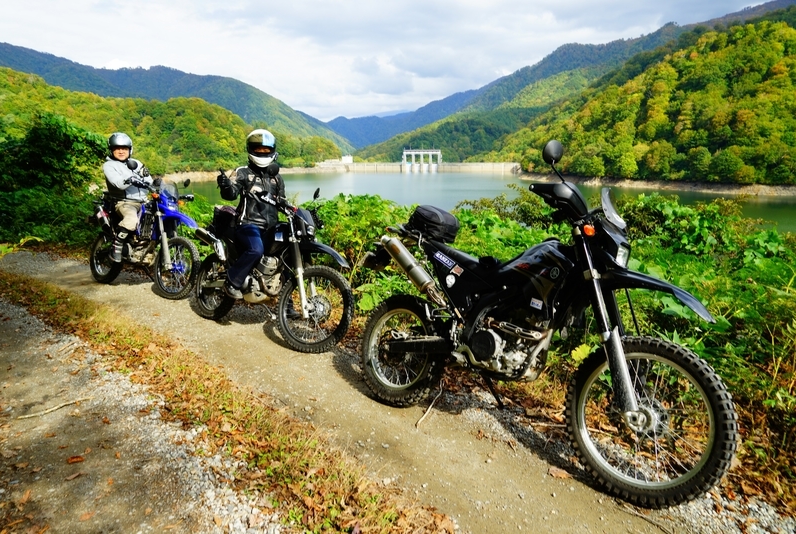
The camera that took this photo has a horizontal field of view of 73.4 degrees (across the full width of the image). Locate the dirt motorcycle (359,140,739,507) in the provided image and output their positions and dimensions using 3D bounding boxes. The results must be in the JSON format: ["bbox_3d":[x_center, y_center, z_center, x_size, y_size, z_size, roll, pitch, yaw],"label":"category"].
[{"bbox_3d":[0.562,0.183,2.812,2.180,1.460,0.840,10,2,42],"label":"dirt motorcycle"}]

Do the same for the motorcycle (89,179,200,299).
[{"bbox_3d":[-3.064,-0.422,6.318,2.180,1.400,0.820,8,6,32],"label":"motorcycle"}]

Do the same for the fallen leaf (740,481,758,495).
[{"bbox_3d":[1.546,0.970,2.346,0.055,0.020,0.090,-2,12,-11],"label":"fallen leaf"}]

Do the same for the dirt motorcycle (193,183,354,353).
[{"bbox_3d":[-1.171,-0.094,4.643,2.150,1.380,0.820,9,6,38],"label":"dirt motorcycle"}]

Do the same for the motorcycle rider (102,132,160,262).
[{"bbox_3d":[-3.186,-0.800,6.307,0.700,1.540,0.620,10,15,42],"label":"motorcycle rider"}]

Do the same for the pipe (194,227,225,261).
[{"bbox_3d":[-1.707,-0.190,4.817,0.540,0.160,0.120,38,32,31],"label":"pipe"}]

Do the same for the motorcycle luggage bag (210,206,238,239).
[{"bbox_3d":[-1.548,-0.404,4.943,0.290,0.300,0.280,9,6,38],"label":"motorcycle luggage bag"}]

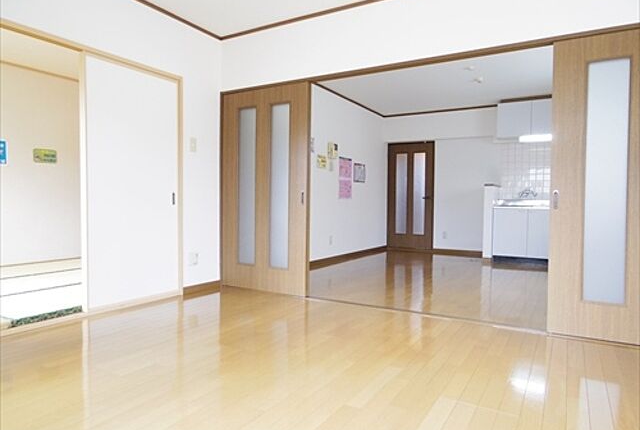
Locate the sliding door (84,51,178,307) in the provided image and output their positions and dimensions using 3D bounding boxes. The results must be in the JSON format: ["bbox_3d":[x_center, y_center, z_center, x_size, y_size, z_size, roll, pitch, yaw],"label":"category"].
[{"bbox_3d":[-1.471,-0.223,3.364,0.045,1.814,0.830,2,2,30],"label":"sliding door"}]

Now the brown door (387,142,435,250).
[{"bbox_3d":[1.583,-0.320,7.400,0.830,1.863,0.100,2,2,30],"label":"brown door"}]

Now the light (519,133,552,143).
[{"bbox_3d":[3.170,-1.098,6.117,0.540,0.080,0.100,2,2,30],"label":"light"}]

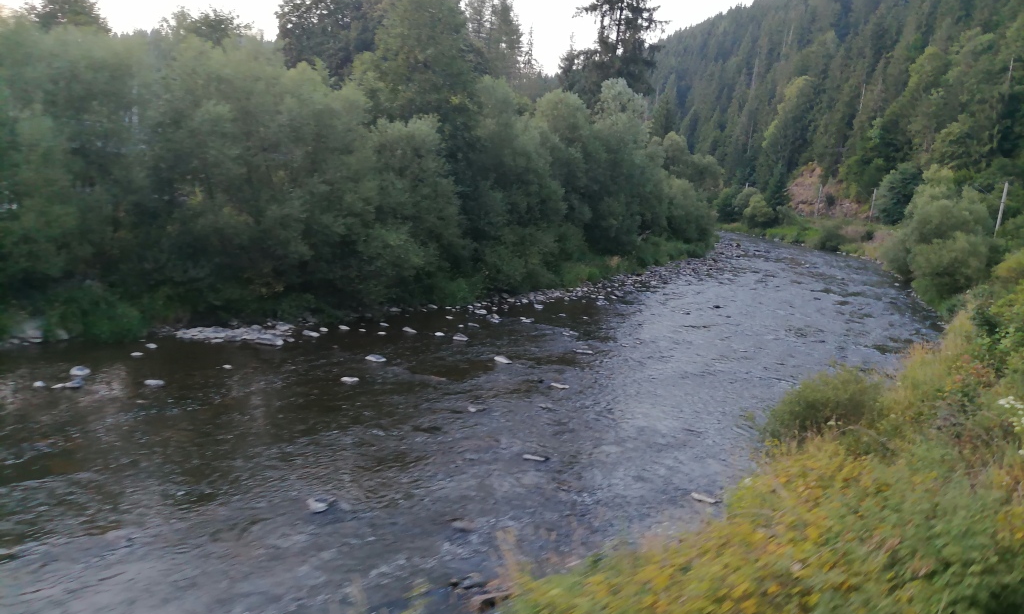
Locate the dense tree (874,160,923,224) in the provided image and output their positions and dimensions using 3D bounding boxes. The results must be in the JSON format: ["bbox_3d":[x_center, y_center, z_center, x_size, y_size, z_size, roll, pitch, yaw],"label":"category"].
[{"bbox_3d":[67.630,-20.030,135.900,9.200,11.200,9.000,8,10,25],"label":"dense tree"}]

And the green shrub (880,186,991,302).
[{"bbox_3d":[29.805,-4.318,54.000,6.900,7.890,6.600,10,11,28],"label":"green shrub"}]

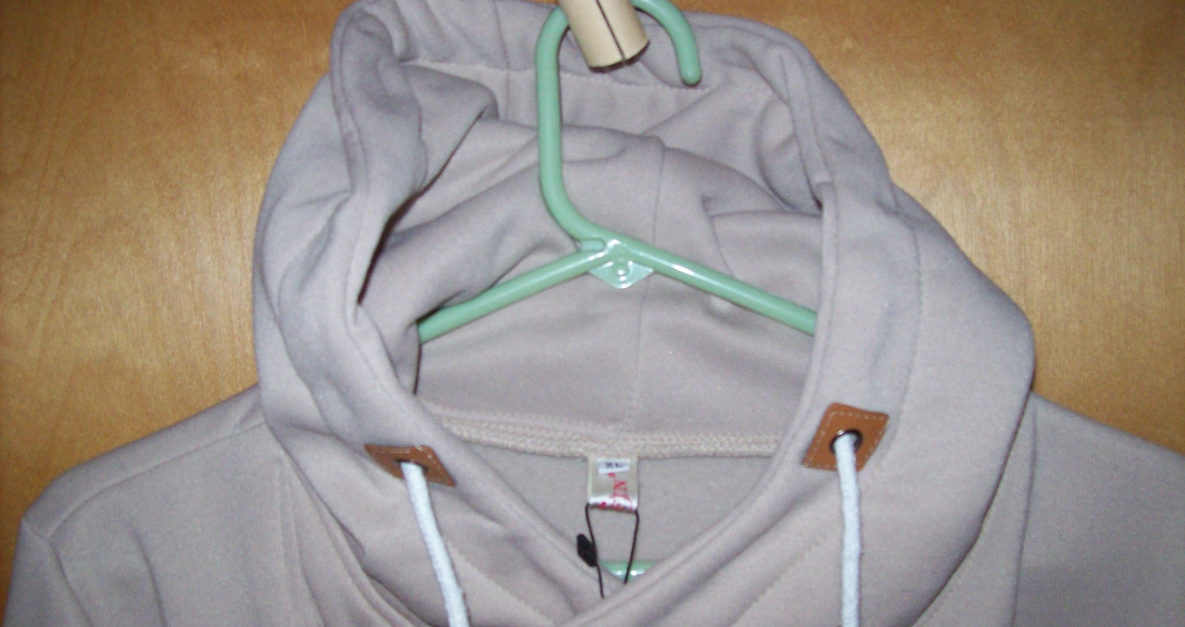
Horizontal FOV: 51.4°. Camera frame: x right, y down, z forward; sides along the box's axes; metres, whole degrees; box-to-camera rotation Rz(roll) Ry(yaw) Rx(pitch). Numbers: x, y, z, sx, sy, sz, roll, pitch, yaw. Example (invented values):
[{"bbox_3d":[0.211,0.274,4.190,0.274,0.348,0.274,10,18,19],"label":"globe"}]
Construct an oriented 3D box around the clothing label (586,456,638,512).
[{"bbox_3d":[0.008,0.063,0.455,0.018,0.020,0.002,-2,3,0],"label":"clothing label"}]

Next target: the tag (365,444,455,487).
[{"bbox_3d":[-0.067,0.056,0.455,0.026,0.026,0.003,-3,46,15],"label":"tag"}]

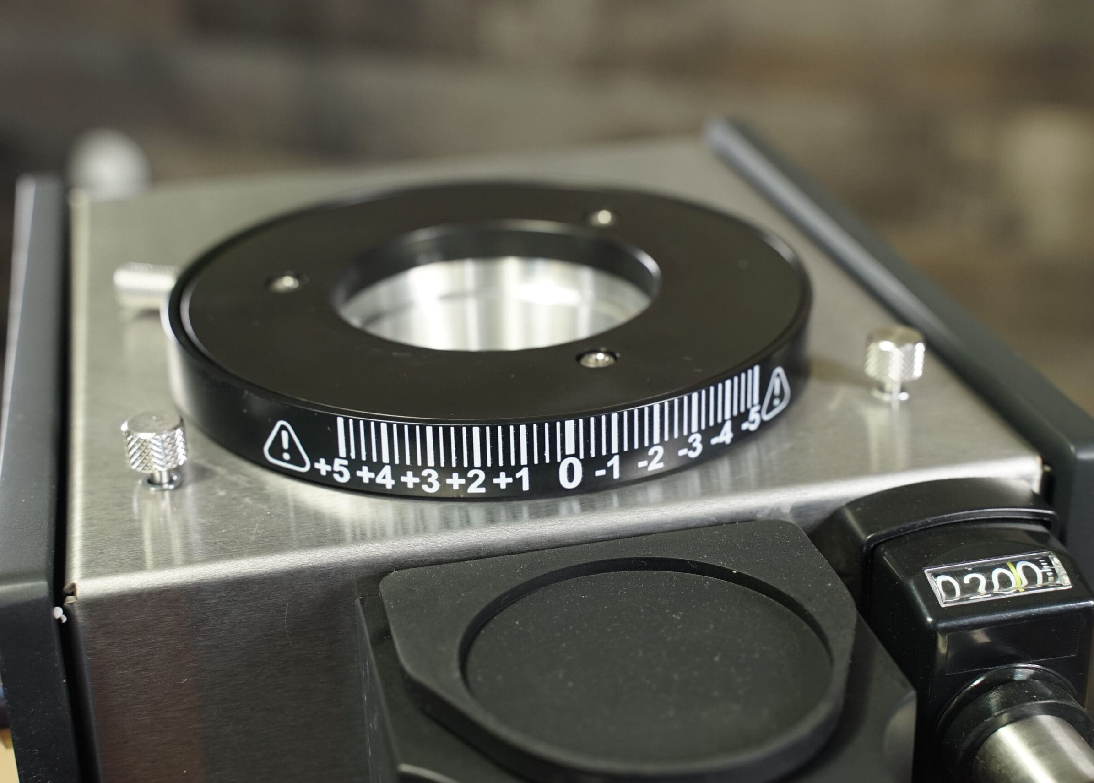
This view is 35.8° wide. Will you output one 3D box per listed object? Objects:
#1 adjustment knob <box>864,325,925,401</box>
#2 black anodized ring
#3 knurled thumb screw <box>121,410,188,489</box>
[{"bbox_3d":[0.063,-0.005,0.304,0.010,0.011,0.010,-1,26,1],"label":"adjustment knob"},{"bbox_3d":[-0.011,-0.015,0.328,0.122,0.013,0.122,-1,26,1],"label":"black anodized ring"},{"bbox_3d":[-0.065,0.010,0.281,0.010,0.011,0.010,-7,27,-12],"label":"knurled thumb screw"}]

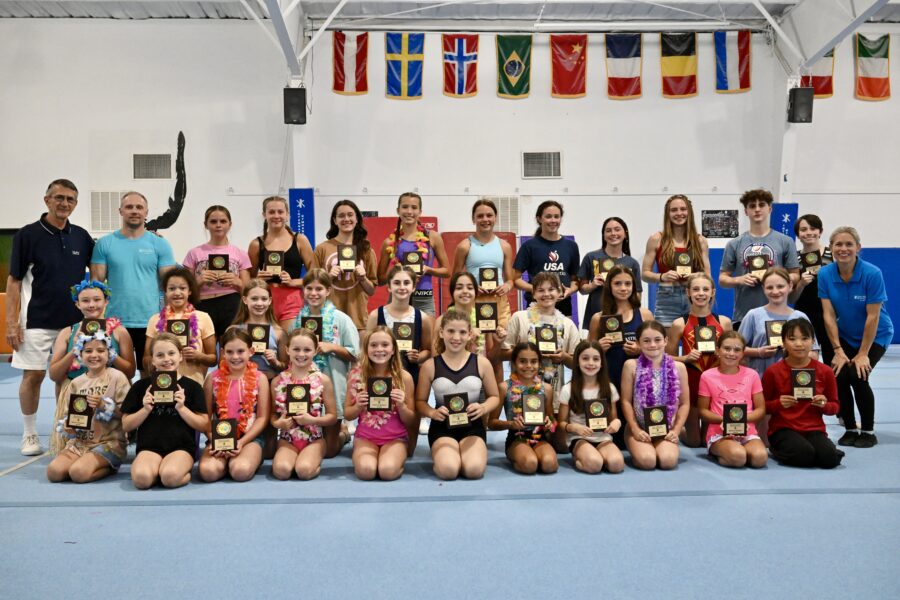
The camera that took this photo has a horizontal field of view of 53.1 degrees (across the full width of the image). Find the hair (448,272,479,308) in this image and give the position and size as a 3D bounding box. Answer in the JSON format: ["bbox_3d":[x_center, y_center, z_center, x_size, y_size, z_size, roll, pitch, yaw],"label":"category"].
[{"bbox_3d":[0.084,-0.046,5.580,0.200,0.280,0.200,0,1,0],"label":"hair"}]

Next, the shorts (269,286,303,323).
[{"bbox_3d":[-1.201,0.025,6.450,0.330,0.290,0.240,0,1,-7],"label":"shorts"}]

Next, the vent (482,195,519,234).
[{"bbox_3d":[0.793,-1.322,14.000,0.570,0.610,0.040,0,1,-2],"label":"vent"}]

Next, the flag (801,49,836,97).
[{"bbox_3d":[6.679,-4.264,16.400,0.650,1.170,0.060,0,1,-2],"label":"flag"}]

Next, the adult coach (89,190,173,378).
[{"bbox_3d":[-2.103,0.114,5.938,0.560,1.660,0.300,0,1,-9],"label":"adult coach"}]

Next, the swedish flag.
[{"bbox_3d":[-0.800,-4.160,16.000,0.670,1.200,0.060,0,1,-2],"label":"swedish flag"}]

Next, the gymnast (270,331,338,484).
[{"bbox_3d":[-0.839,0.564,5.120,0.370,0.800,0.570,0,1,-3],"label":"gymnast"}]

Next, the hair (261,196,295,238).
[{"bbox_3d":[-1.154,-0.554,6.040,0.223,0.283,0.220,-1,1,-7],"label":"hair"}]

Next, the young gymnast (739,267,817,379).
[{"bbox_3d":[2.145,0.356,5.892,0.490,1.140,0.550,0,1,11],"label":"young gymnast"}]

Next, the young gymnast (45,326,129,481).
[{"bbox_3d":[-2.033,0.572,5.090,0.420,0.800,0.580,0,1,-7],"label":"young gymnast"}]

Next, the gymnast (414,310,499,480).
[{"bbox_3d":[0.045,0.498,5.003,0.460,0.900,0.540,0,1,0],"label":"gymnast"}]

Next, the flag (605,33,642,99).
[{"bbox_3d":[3.196,-4.308,16.569,0.686,1.217,0.060,0,1,-2],"label":"flag"}]

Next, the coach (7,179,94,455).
[{"bbox_3d":[-2.575,0.100,5.800,0.530,1.760,0.340,-1,1,-25],"label":"coach"}]

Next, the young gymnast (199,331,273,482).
[{"bbox_3d":[-1.221,0.567,5.100,0.380,0.800,0.580,0,1,-6],"label":"young gymnast"}]

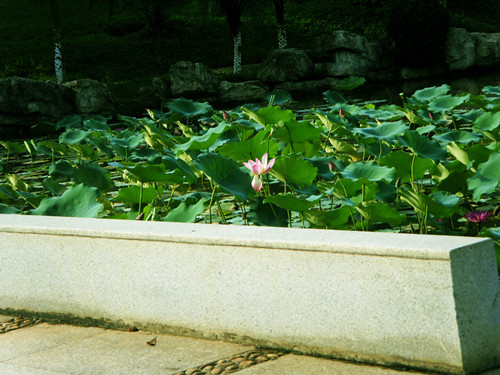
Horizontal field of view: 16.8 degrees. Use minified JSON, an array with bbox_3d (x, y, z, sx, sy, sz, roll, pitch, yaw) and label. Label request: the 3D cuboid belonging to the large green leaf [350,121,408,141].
[{"bbox_3d":[1.079,-0.471,13.978,0.454,0.121,0.431,-7,7,0],"label":"large green leaf"}]

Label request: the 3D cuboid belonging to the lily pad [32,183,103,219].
[{"bbox_3d":[-1.086,0.095,10.000,0.426,0.167,0.360,-8,8,-6],"label":"lily pad"}]

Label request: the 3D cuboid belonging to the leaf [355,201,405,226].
[{"bbox_3d":[0.728,0.146,9.500,0.281,0.101,0.250,-7,8,4],"label":"leaf"}]

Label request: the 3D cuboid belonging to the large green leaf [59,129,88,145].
[{"bbox_3d":[-1.986,-0.574,19.019,0.331,0.150,0.314,-7,7,0],"label":"large green leaf"}]

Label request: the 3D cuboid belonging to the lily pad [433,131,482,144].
[{"bbox_3d":[1.645,-0.396,13.400,0.392,0.078,0.372,-4,11,0],"label":"lily pad"}]

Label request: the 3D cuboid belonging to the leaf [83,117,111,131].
[{"bbox_3d":[-1.865,-0.777,20.528,0.333,0.139,0.317,-7,7,0],"label":"leaf"}]

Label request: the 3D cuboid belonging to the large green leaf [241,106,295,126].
[{"bbox_3d":[0.128,-0.521,12.400,0.396,0.102,0.340,-7,7,1],"label":"large green leaf"}]

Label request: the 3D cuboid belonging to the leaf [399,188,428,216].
[{"bbox_3d":[0.984,0.090,10.173,0.177,0.152,0.212,-7,7,0],"label":"leaf"}]

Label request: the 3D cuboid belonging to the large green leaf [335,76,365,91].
[{"bbox_3d":[1.242,-1.299,21.102,0.367,0.141,0.349,-7,7,0],"label":"large green leaf"}]

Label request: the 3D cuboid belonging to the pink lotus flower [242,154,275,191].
[{"bbox_3d":[0.049,-0.093,9.800,0.186,0.195,0.170,-7,7,0],"label":"pink lotus flower"}]

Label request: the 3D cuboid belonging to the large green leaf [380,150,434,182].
[{"bbox_3d":[1.090,-0.145,11.700,0.365,0.093,0.347,-4,-21,0],"label":"large green leaf"}]

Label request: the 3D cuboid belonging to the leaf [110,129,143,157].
[{"bbox_3d":[-1.191,-0.424,16.300,0.335,0.139,0.318,-7,21,0],"label":"leaf"}]

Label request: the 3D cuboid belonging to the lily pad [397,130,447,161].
[{"bbox_3d":[1.167,-0.286,11.500,0.339,0.068,0.322,20,20,0],"label":"lily pad"}]

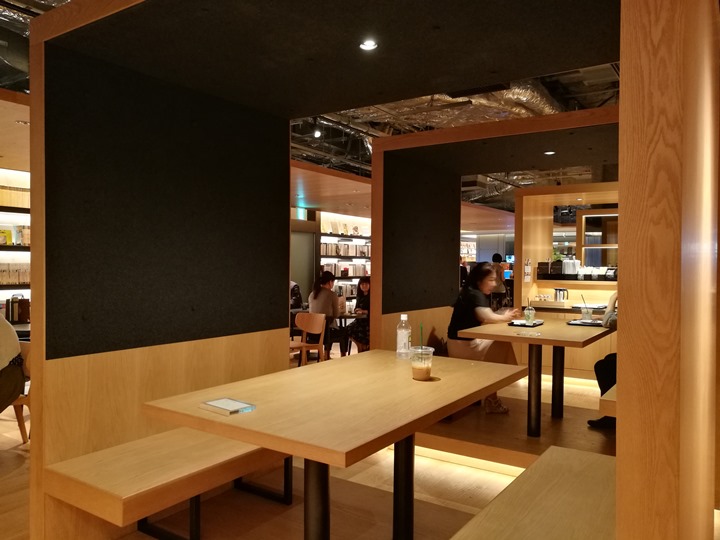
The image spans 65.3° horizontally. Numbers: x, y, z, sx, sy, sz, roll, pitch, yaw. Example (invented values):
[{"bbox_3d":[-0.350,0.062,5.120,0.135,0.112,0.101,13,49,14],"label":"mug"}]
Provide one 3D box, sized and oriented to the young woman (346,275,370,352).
[{"bbox_3d":[0.026,0.682,7.228,0.470,1.220,0.720,1,1,34],"label":"young woman"}]

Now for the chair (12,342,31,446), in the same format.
[{"bbox_3d":[-2.605,0.923,3.961,0.520,0.790,0.490,0,1,-44],"label":"chair"}]

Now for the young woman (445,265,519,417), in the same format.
[{"bbox_3d":[1.007,0.534,4.561,0.660,1.190,0.480,1,1,34],"label":"young woman"}]

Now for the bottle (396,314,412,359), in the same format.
[{"bbox_3d":[0.218,0.323,2.743,0.068,0.211,0.068,1,1,34],"label":"bottle"}]

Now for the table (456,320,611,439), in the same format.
[{"bbox_3d":[1.364,0.777,4.103,0.805,0.720,1.390,1,1,34],"label":"table"}]

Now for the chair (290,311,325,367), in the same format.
[{"bbox_3d":[-0.745,0.901,6.541,0.520,0.790,0.490,0,1,-44],"label":"chair"}]

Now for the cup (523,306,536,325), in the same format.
[{"bbox_3d":[1.266,0.334,4.179,0.090,0.134,0.090,1,1,34],"label":"cup"}]

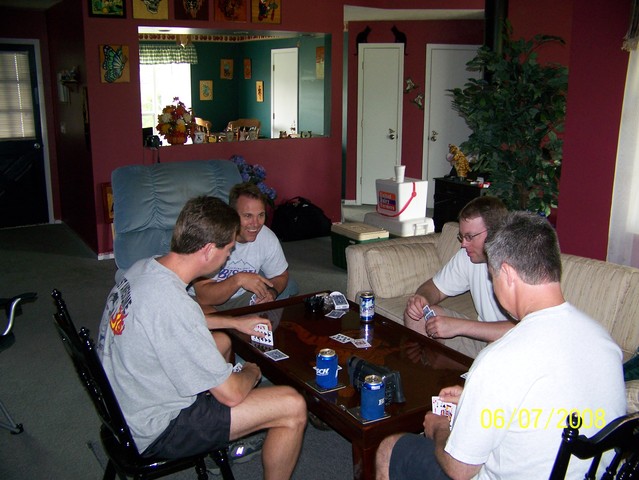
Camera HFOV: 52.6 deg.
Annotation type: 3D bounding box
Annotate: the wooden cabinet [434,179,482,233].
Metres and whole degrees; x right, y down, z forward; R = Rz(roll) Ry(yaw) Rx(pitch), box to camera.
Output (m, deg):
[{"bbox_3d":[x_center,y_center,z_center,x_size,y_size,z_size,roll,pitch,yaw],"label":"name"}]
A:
[{"bbox_3d":[1.313,-0.142,5.560,0.420,0.750,0.537,-8,15,-33],"label":"wooden cabinet"}]

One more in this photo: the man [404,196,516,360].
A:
[{"bbox_3d":[0.807,0.348,3.005,0.739,1.134,0.567,-8,16,-28],"label":"man"}]

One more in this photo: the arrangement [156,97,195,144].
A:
[{"bbox_3d":[-1.373,-1.139,6.153,0.324,0.446,0.283,-8,16,-30],"label":"arrangement"}]

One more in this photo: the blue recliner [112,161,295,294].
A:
[{"bbox_3d":[-0.690,0.102,3.812,0.880,1.030,0.960,-8,15,-33],"label":"blue recliner"}]

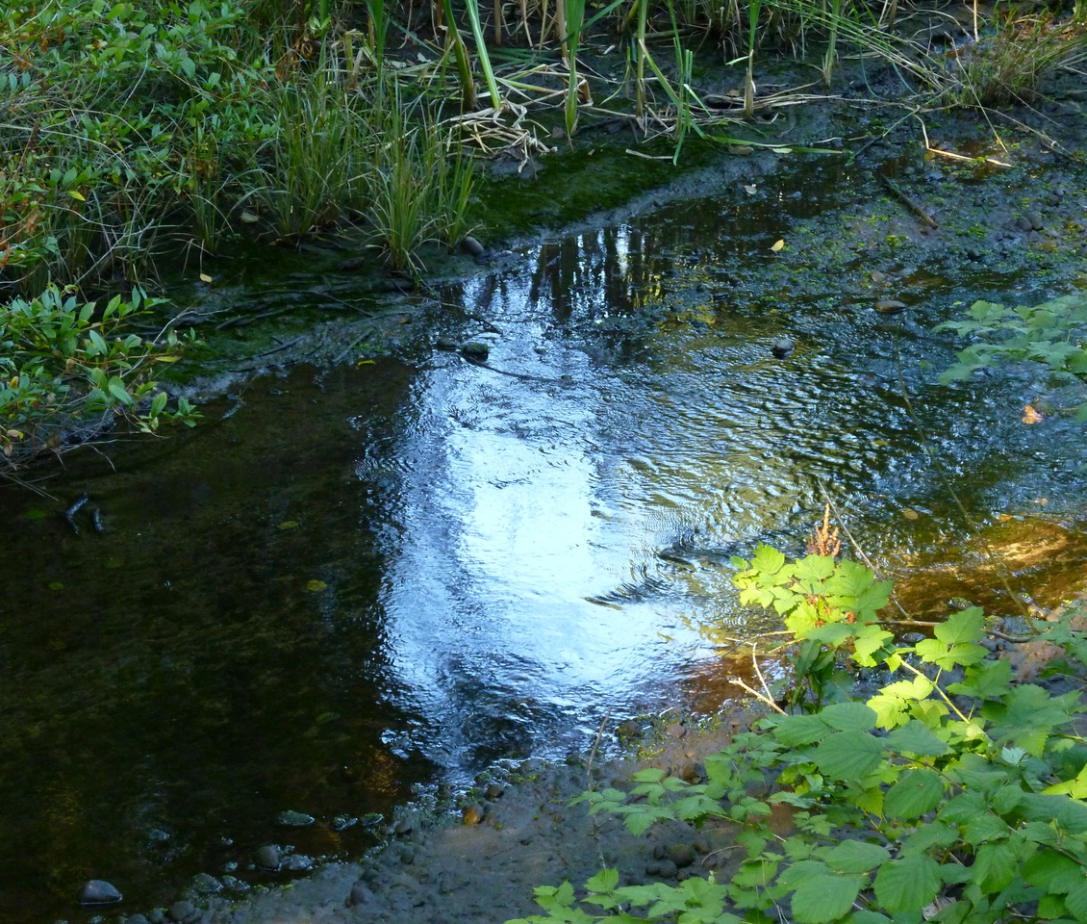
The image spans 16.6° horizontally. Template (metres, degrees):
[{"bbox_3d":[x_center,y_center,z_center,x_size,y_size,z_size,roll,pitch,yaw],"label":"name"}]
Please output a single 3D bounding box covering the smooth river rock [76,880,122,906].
[{"bbox_3d":[-0.639,0.623,5.380,0.064,0.034,0.048,0,25,0],"label":"smooth river rock"}]

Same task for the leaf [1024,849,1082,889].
[{"bbox_3d":[0.611,0.489,4.482,0.071,0.018,0.058,-10,46,3],"label":"leaf"}]

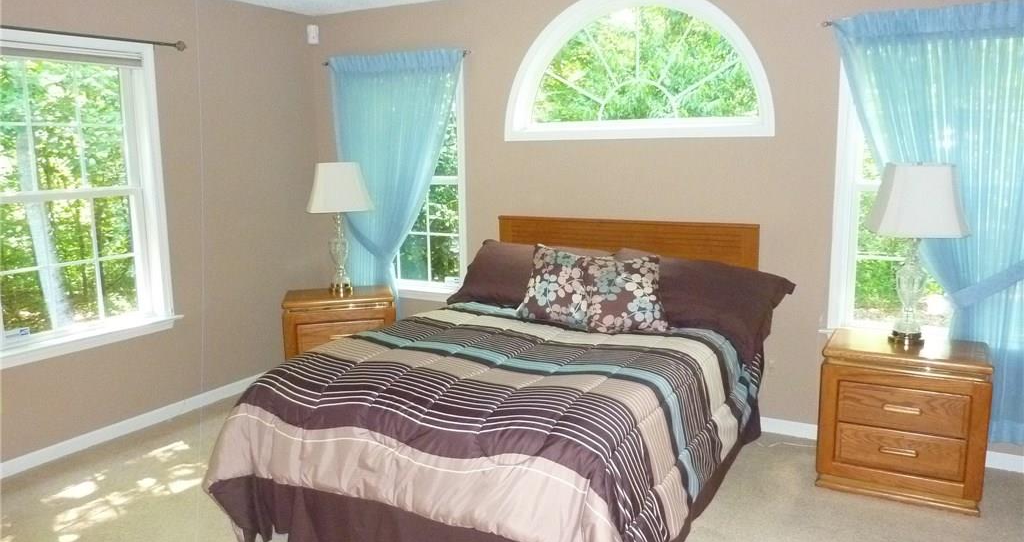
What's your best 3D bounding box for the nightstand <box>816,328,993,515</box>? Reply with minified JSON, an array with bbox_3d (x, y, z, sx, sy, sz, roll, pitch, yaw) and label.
[{"bbox_3d":[1.746,0.642,3.318,0.631,0.626,0.450,4,11,29],"label":"nightstand"}]

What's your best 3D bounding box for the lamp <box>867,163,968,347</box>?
[{"bbox_3d":[1.769,-0.068,3.252,0.400,0.795,0.370,4,11,29],"label":"lamp"}]

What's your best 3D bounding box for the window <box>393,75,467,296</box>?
[{"bbox_3d":[-0.712,-0.602,4.894,0.990,1.550,0.100,4,11,29],"label":"window"}]

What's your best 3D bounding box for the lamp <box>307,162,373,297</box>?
[{"bbox_3d":[-1.075,-0.258,4.681,0.400,0.800,0.370,-3,10,-12],"label":"lamp"}]

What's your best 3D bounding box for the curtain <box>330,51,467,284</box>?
[{"bbox_3d":[-0.738,-0.403,4.844,1.070,1.975,0.110,4,11,29],"label":"curtain"}]

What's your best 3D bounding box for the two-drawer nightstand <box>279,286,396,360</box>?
[{"bbox_3d":[-1.079,0.460,4.710,0.631,0.626,0.450,-3,10,-12],"label":"two-drawer nightstand"}]

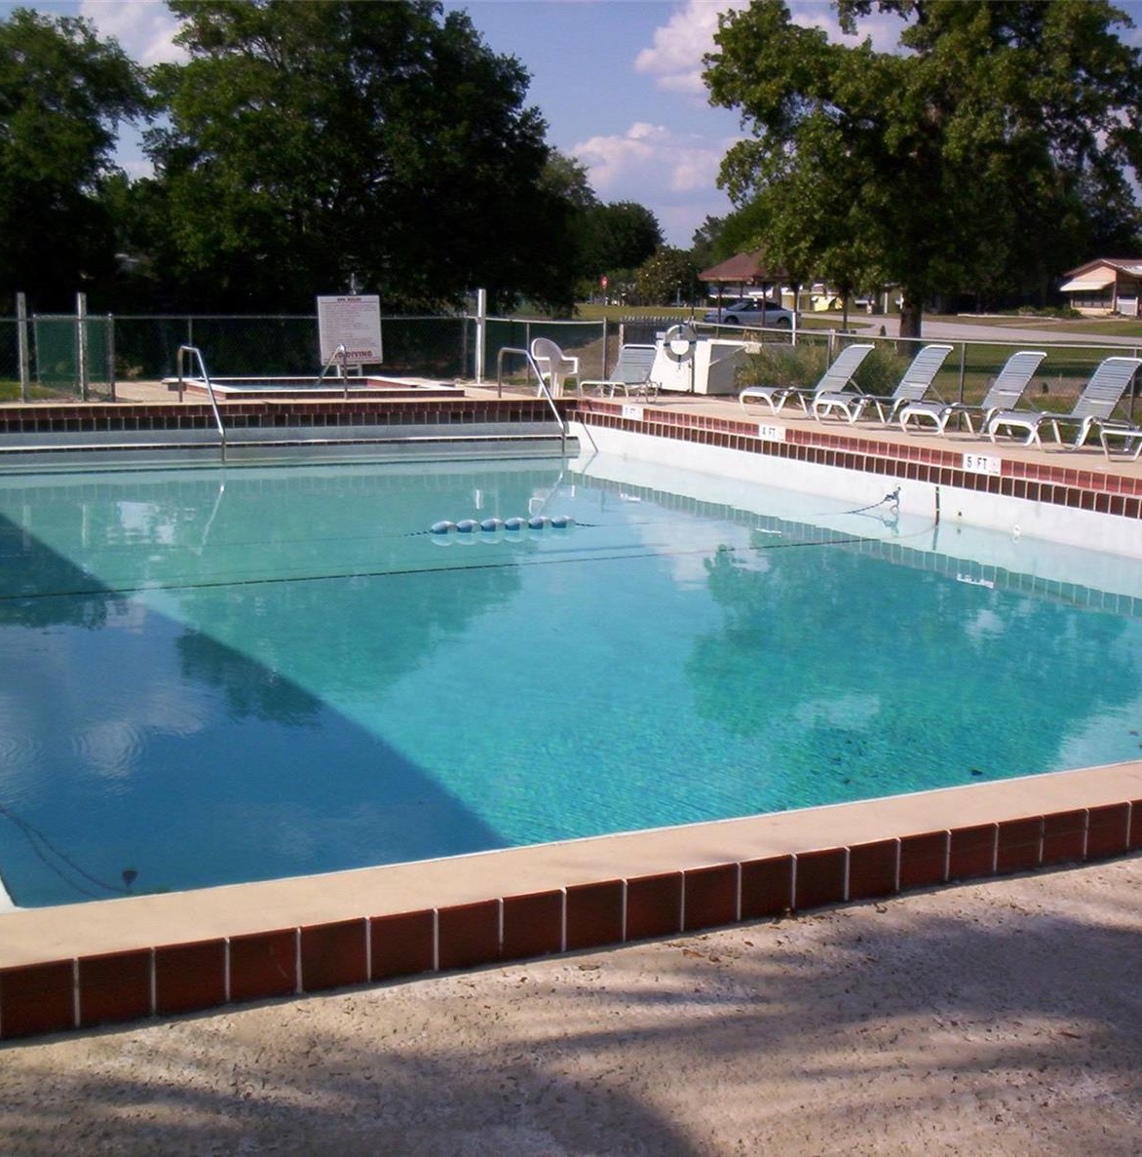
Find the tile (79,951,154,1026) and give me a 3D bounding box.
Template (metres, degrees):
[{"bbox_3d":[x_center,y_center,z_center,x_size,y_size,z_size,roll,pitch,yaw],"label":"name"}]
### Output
[{"bbox_3d":[-0.955,0.852,3.475,0.151,0.146,0.020,-4,11,-25],"label":"tile"}]

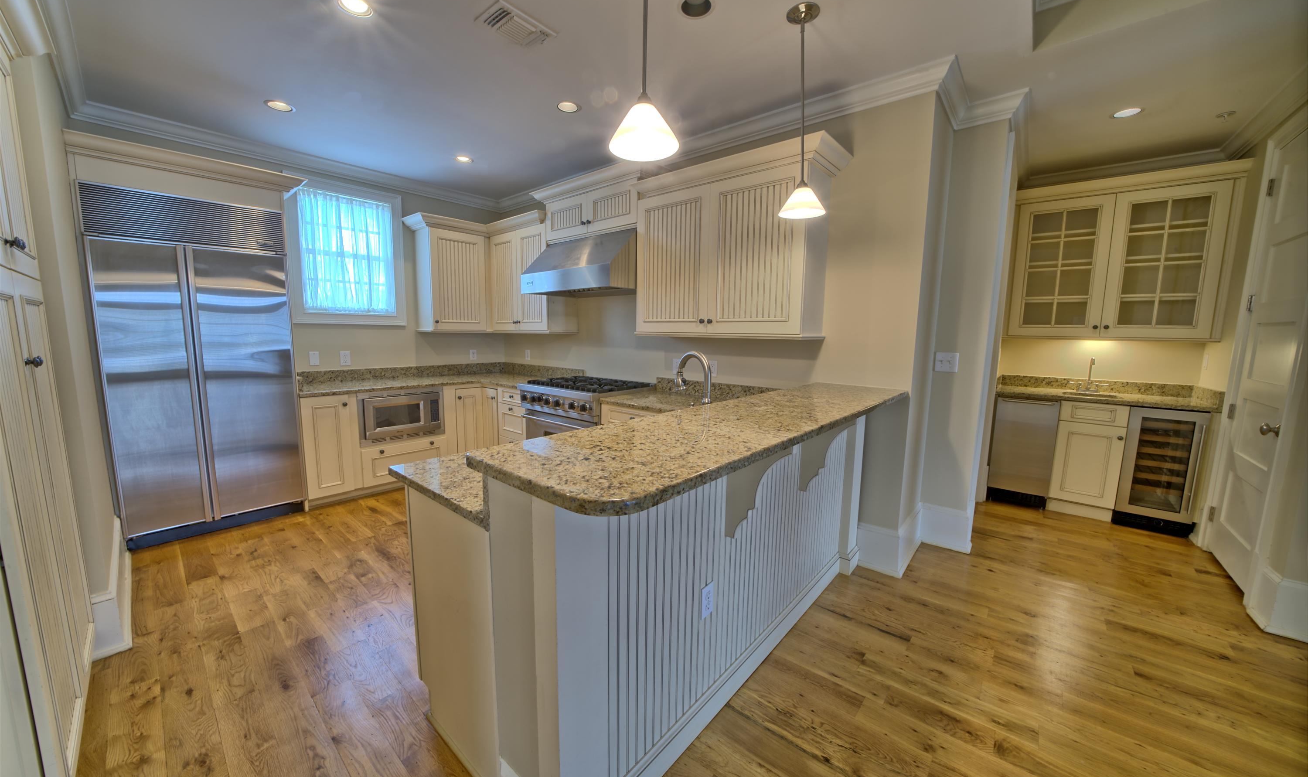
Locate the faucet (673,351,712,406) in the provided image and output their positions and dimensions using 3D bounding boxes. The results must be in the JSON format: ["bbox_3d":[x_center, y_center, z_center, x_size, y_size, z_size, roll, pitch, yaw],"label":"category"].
[{"bbox_3d":[0.176,0.029,1.947,0.205,0.386,0.060,7,9,41],"label":"faucet"}]

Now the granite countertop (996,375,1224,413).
[{"bbox_3d":[3.456,0.026,3.426,1.200,0.143,0.640,6,9,37],"label":"granite countertop"}]

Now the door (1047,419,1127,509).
[{"bbox_3d":[3.309,0.578,3.337,0.364,0.622,0.030,7,9,40],"label":"door"}]

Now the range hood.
[{"bbox_3d":[-0.493,-0.975,3.458,1.015,0.440,0.620,7,9,40],"label":"range hood"}]

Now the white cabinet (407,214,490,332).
[{"bbox_3d":[-2.050,-1.105,4.418,0.440,1.085,0.680,7,9,41],"label":"white cabinet"}]

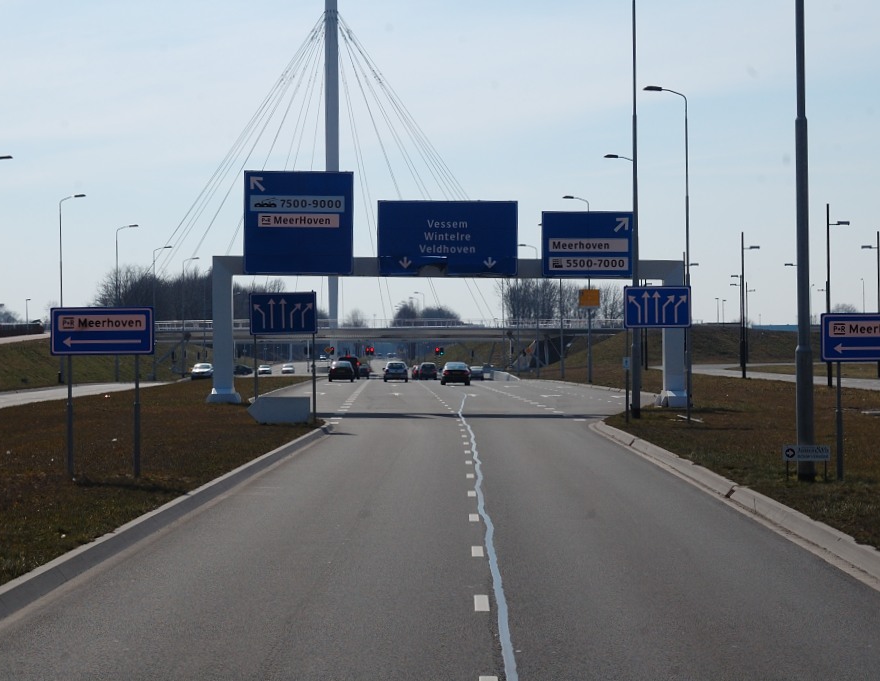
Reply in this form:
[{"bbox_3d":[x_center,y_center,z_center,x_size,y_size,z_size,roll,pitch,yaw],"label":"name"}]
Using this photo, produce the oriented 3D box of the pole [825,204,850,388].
[{"bbox_3d":[21.922,-2.461,112.400,1.250,10.000,0.300,0,-1,1],"label":"pole"}]

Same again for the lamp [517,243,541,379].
[{"bbox_3d":[7.893,-2.640,182.500,1.750,11.800,0.320,0,-1,1],"label":"lamp"}]

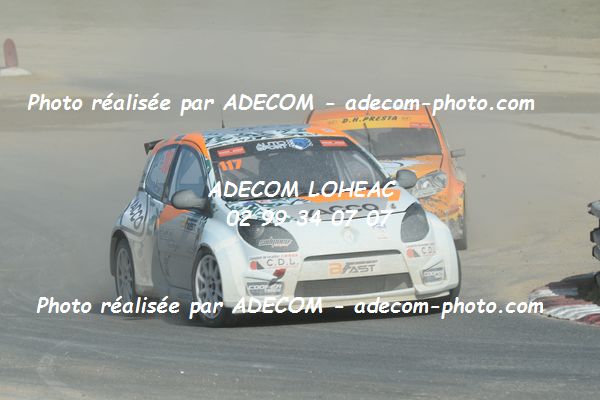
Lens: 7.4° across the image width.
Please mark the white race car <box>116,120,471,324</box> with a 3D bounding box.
[{"bbox_3d":[-0.154,0.150,35.151,1.800,1.430,3.620,-4,2,-17],"label":"white race car"}]

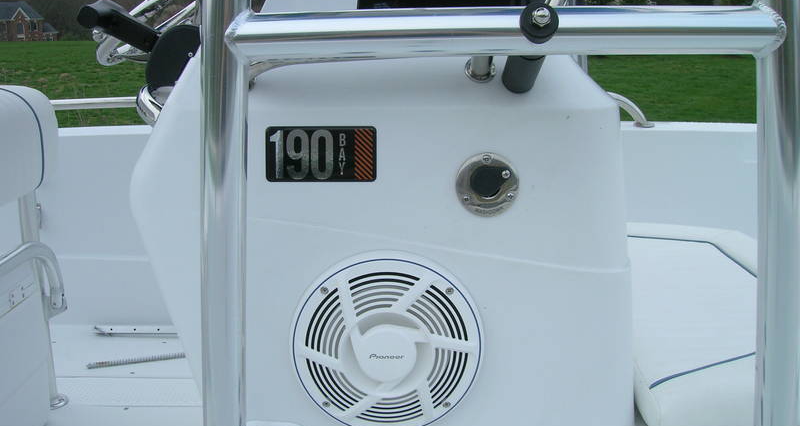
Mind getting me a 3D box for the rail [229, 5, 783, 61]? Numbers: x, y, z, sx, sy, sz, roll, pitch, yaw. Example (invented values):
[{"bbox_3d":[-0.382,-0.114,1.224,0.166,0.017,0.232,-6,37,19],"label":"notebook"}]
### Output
[{"bbox_3d":[0.085,-0.145,0.633,0.449,0.039,0.039,-1,14,0],"label":"rail"}]

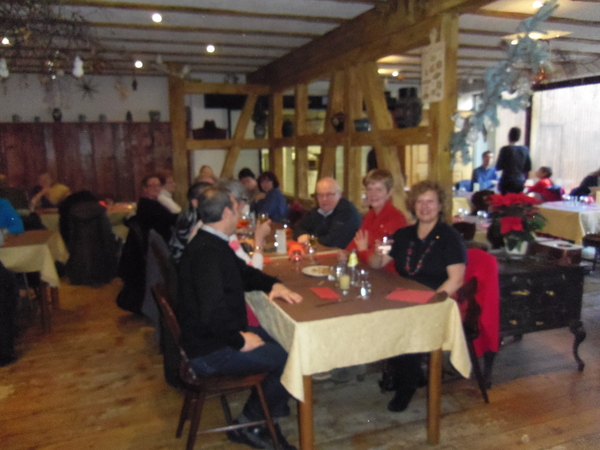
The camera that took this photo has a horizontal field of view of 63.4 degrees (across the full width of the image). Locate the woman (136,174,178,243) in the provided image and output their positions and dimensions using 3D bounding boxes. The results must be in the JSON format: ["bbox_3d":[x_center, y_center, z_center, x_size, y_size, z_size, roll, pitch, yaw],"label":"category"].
[{"bbox_3d":[-1.368,0.102,5.097,0.680,1.240,0.500,0,9,3],"label":"woman"}]

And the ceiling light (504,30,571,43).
[{"bbox_3d":[2.682,-2.159,5.532,0.550,0.080,0.470,-4,9,-20],"label":"ceiling light"}]

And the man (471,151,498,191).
[{"bbox_3d":[2.861,-0.447,7.572,0.520,1.360,0.650,-3,9,-16],"label":"man"}]

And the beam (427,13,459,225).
[{"bbox_3d":[1.081,-0.335,3.739,0.141,2.401,0.141,-5,10,-20],"label":"beam"}]

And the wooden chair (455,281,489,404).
[{"bbox_3d":[0.791,0.586,2.867,0.490,0.890,0.440,-5,10,-20],"label":"wooden chair"}]

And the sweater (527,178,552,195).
[{"bbox_3d":[3.479,-0.449,7.015,0.380,0.480,0.450,-3,9,-11],"label":"sweater"}]

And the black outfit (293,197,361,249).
[{"bbox_3d":[0.231,0.081,3.905,0.520,0.600,0.450,6,12,39],"label":"black outfit"}]

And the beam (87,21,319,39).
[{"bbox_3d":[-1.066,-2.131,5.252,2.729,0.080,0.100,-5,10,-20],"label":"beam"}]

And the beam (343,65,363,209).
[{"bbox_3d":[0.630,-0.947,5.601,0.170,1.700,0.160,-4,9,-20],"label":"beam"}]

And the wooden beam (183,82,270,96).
[{"bbox_3d":[-1.163,-2.150,7.758,1.400,0.155,0.150,-4,9,-20],"label":"wooden beam"}]

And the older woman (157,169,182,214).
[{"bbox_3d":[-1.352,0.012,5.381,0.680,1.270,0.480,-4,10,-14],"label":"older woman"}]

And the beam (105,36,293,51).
[{"bbox_3d":[-1.259,-2.236,5.916,2.541,0.080,0.100,-5,10,-20],"label":"beam"}]

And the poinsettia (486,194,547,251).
[{"bbox_3d":[1.448,0.021,3.323,0.400,0.430,0.380,3,10,23],"label":"poinsettia"}]

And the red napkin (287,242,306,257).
[{"bbox_3d":[-0.025,0.158,3.456,0.130,0.100,0.110,-4,9,-20],"label":"red napkin"}]

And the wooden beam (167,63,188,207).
[{"bbox_3d":[-1.725,-0.941,6.976,0.171,2.655,0.171,-5,10,-20],"label":"wooden beam"}]

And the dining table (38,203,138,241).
[{"bbox_3d":[-2.665,0.184,6.276,1.250,0.770,0.850,-4,9,-20],"label":"dining table"}]

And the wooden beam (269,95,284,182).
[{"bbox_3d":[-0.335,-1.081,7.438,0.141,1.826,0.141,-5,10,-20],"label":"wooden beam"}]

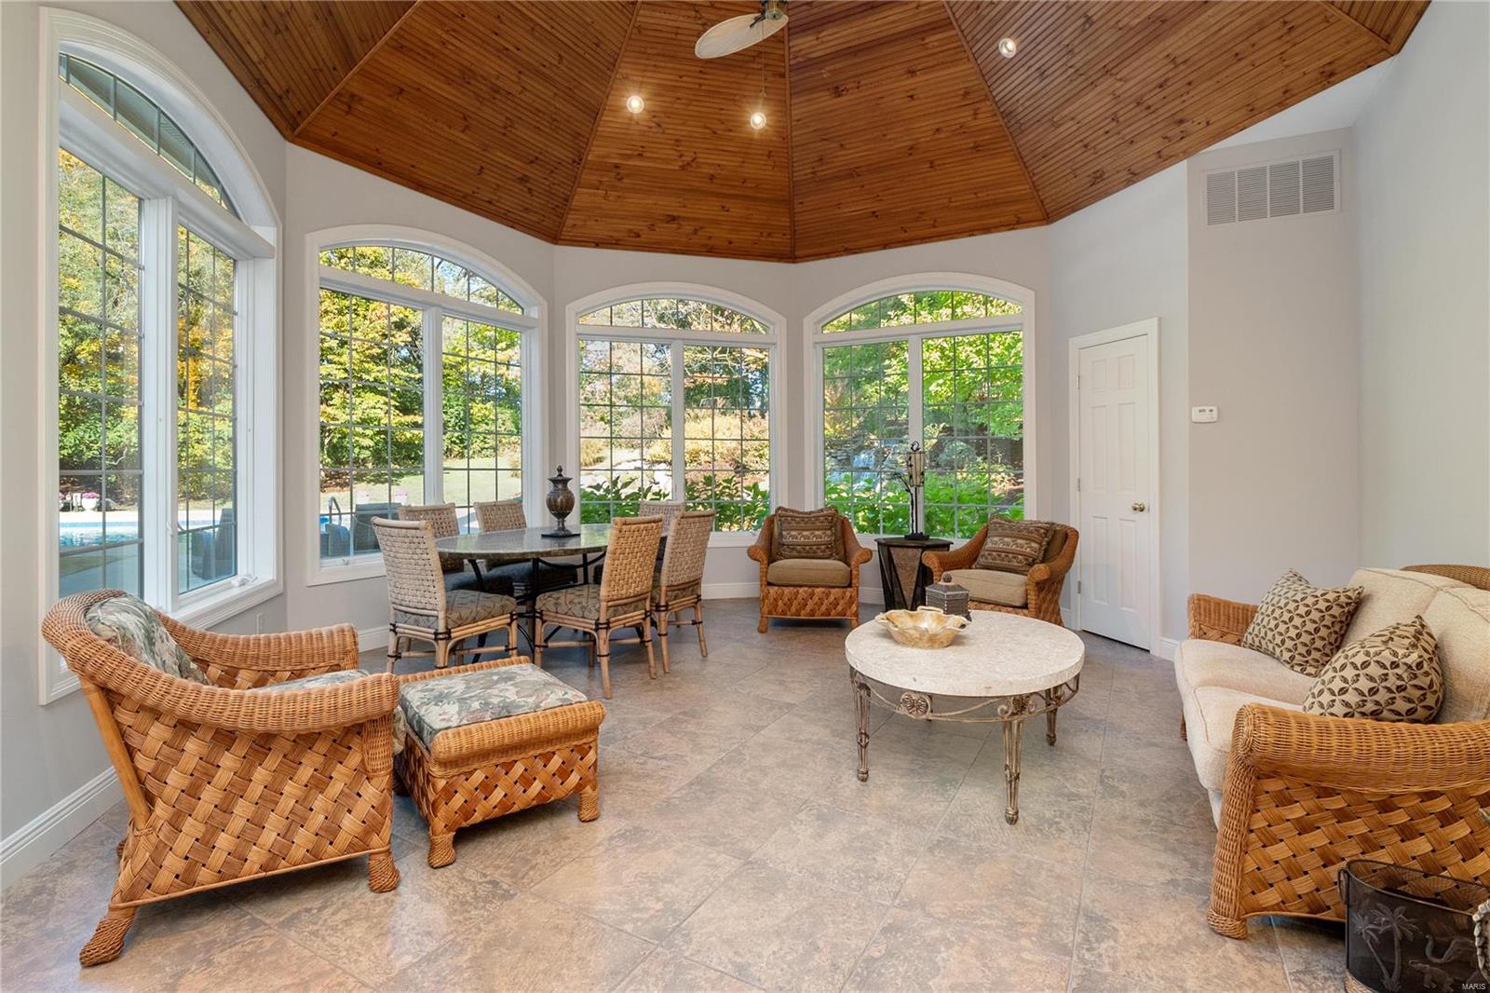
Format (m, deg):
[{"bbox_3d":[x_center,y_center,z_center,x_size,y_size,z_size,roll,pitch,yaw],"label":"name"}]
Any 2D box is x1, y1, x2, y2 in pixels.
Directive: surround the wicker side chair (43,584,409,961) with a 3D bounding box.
[{"bbox_3d":[-1.536,0.697,1.979,0.890,0.820,0.880,-1,3,-30],"label":"wicker side chair"}]

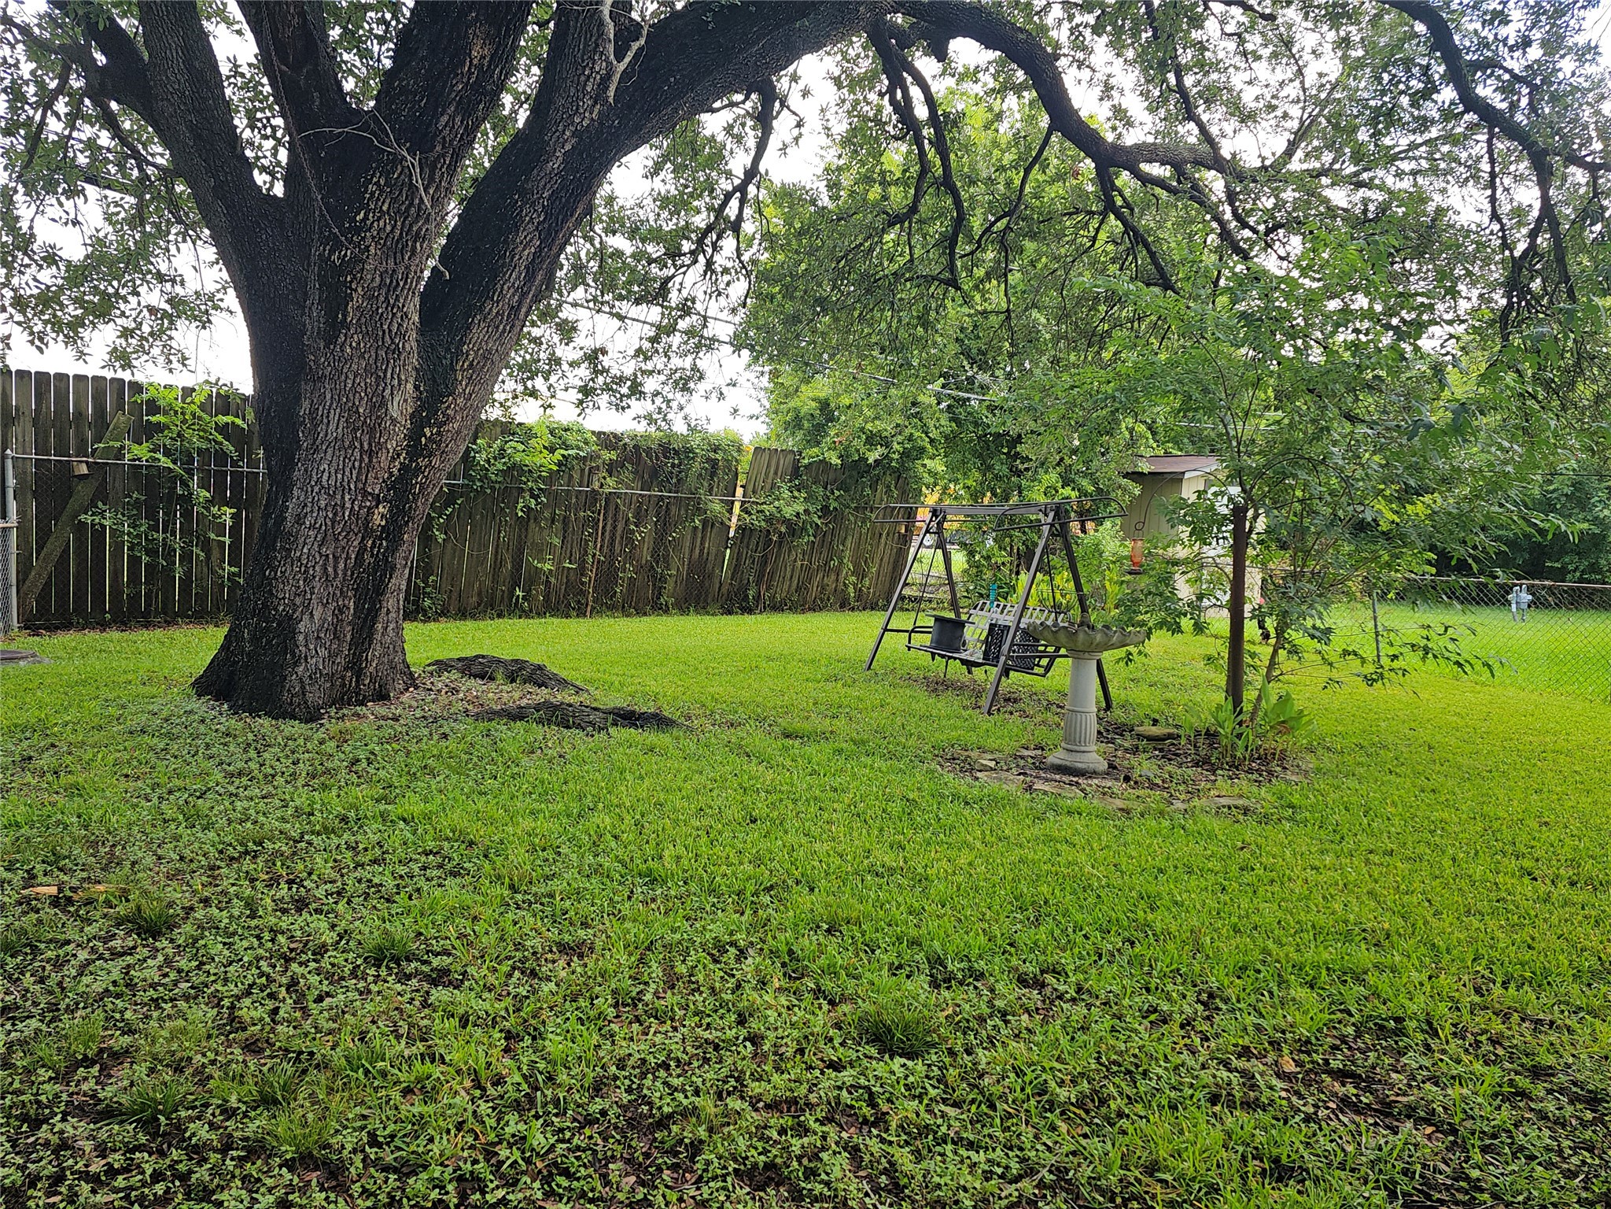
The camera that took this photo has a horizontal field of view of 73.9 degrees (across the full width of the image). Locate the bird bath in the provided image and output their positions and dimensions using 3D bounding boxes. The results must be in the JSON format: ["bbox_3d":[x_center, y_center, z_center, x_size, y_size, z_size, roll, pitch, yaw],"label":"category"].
[{"bbox_3d":[1.462,0.477,5.600,0.640,0.750,0.640,2,4,0],"label":"bird bath"}]

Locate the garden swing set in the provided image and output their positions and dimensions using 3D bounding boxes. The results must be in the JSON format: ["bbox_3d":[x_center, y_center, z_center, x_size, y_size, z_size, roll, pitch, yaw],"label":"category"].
[{"bbox_3d":[1.484,-0.066,8.792,1.120,1.550,2.100,1,4,-19],"label":"garden swing set"}]

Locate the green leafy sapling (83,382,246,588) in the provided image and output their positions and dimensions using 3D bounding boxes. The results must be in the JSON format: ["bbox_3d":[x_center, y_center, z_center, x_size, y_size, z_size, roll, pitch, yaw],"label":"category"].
[{"bbox_3d":[-6.170,-1.169,10.300,1.400,1.880,0.400,0,5,-35],"label":"green leafy sapling"}]

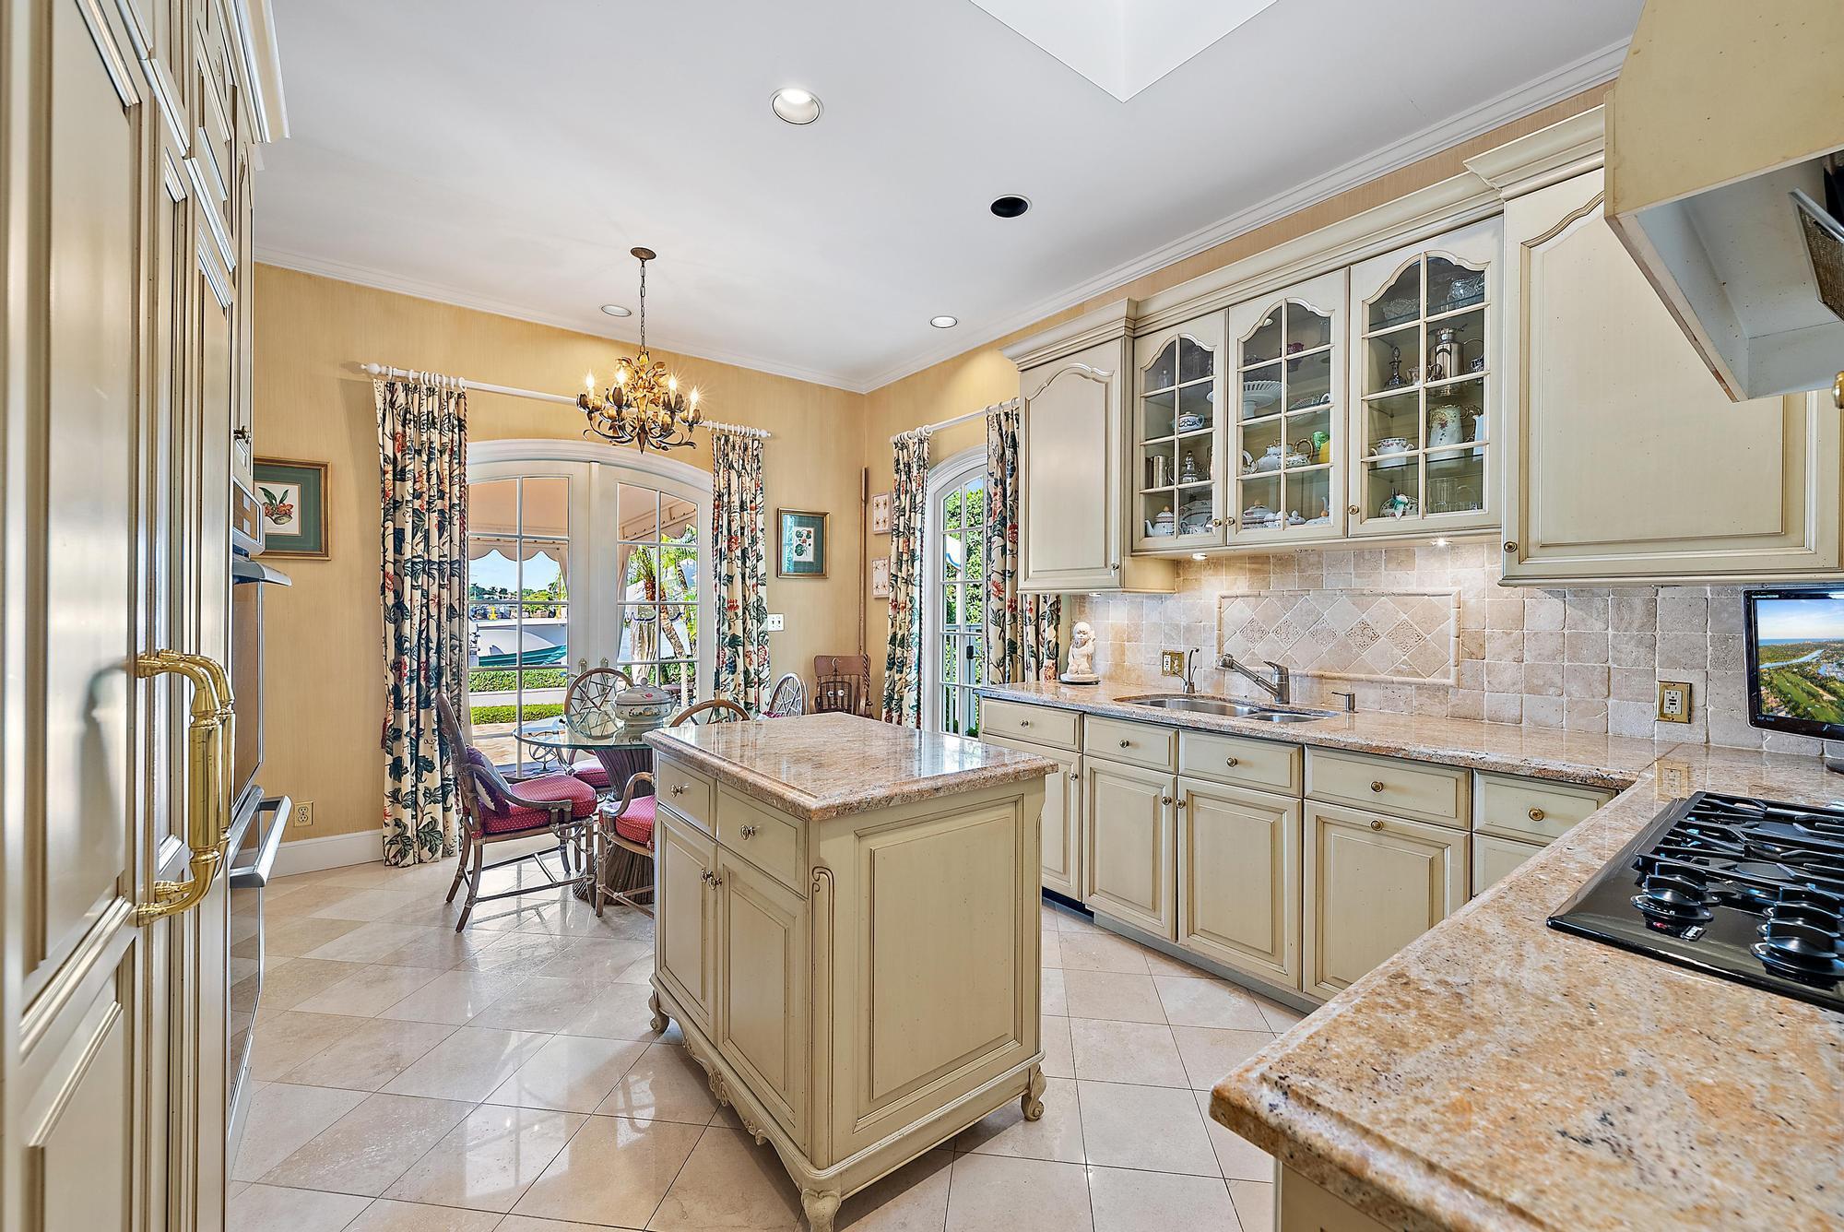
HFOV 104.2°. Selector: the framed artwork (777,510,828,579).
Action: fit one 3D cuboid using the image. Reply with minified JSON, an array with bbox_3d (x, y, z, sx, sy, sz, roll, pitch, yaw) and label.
[{"bbox_3d":[-0.814,-0.497,4.985,0.395,0.475,0.025,0,0,-36],"label":"framed artwork"}]

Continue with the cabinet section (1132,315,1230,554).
[{"bbox_3d":[1.149,-0.715,2.972,0.316,0.910,0.405,0,0,-38],"label":"cabinet section"}]

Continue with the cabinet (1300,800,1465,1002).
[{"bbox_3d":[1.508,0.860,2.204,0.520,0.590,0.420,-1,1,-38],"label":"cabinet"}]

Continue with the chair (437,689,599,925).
[{"bbox_3d":[-1.753,0.787,3.149,0.630,0.940,0.560,-1,1,-35],"label":"chair"}]

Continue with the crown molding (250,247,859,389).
[{"bbox_3d":[-1.846,-1.673,4.207,3.510,0.078,0.060,0,0,-36],"label":"crown molding"}]

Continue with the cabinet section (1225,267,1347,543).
[{"bbox_3d":[1.423,-0.720,2.670,0.310,0.906,0.431,0,0,-38],"label":"cabinet section"}]

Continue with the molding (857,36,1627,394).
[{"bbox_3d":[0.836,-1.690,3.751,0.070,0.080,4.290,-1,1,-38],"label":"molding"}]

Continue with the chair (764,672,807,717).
[{"bbox_3d":[-0.930,0.786,3.798,0.610,0.930,0.570,0,0,-38],"label":"chair"}]

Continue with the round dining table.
[{"bbox_3d":[-1.279,0.879,3.408,1.160,0.745,1.160,0,0,0],"label":"round dining table"}]

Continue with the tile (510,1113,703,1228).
[{"bbox_3d":[-0.700,1.264,1.641,0.305,0.010,0.305,0,0,8],"label":"tile"}]

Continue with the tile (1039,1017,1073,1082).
[{"bbox_3d":[0.293,1.271,2.131,0.305,0.010,0.305,0,0,8],"label":"tile"}]

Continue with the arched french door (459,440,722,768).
[{"bbox_3d":[-1.953,0.116,4.320,1.580,2.250,0.100,-1,1,-38],"label":"arched french door"}]

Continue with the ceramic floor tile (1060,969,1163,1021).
[{"bbox_3d":[0.637,1.270,2.394,0.305,0.010,0.305,0,1,8],"label":"ceramic floor tile"}]

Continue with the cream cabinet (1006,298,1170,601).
[{"bbox_3d":[0.778,-0.689,3.325,0.460,1.170,0.680,0,0,-38],"label":"cream cabinet"}]

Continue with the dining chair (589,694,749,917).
[{"bbox_3d":[-0.986,0.788,2.950,0.570,0.930,0.610,0,0,-42],"label":"dining chair"}]

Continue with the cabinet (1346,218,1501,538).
[{"bbox_3d":[1.665,-0.709,2.320,0.316,0.905,0.405,0,0,-38],"label":"cabinet"}]

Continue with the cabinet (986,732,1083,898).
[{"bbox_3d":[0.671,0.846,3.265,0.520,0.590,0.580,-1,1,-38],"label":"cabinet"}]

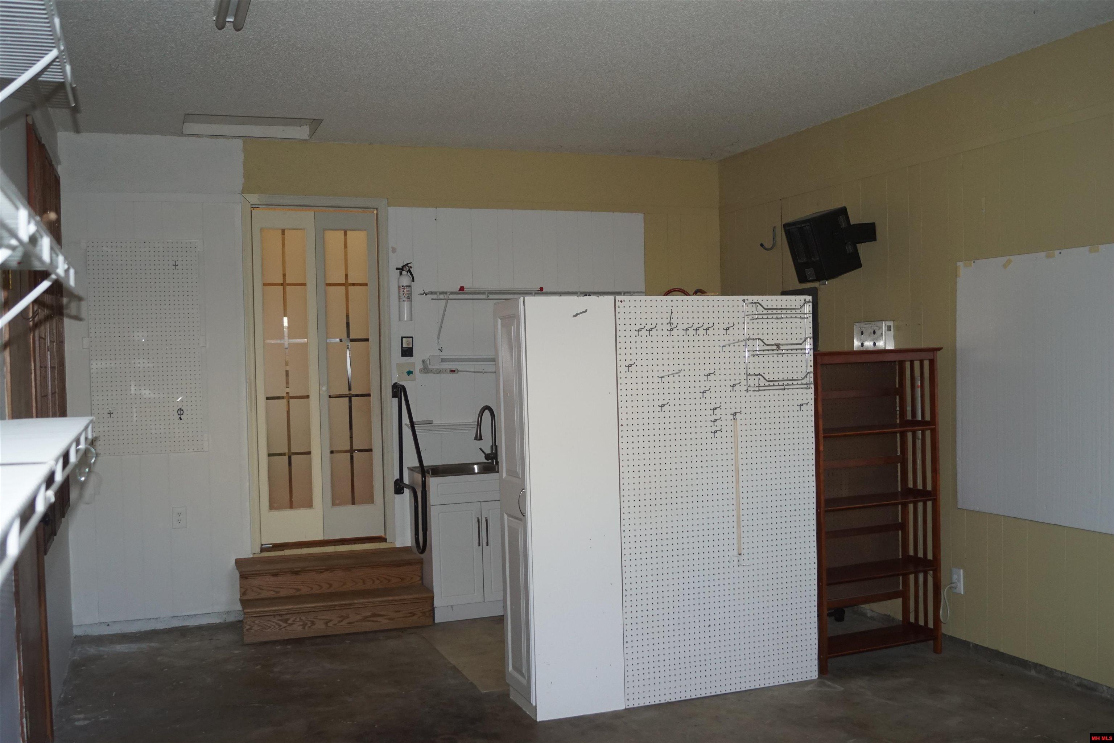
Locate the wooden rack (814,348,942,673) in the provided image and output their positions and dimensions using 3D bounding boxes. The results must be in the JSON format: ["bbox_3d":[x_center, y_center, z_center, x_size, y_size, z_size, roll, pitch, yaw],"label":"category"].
[{"bbox_3d":[1.489,0.649,4.974,0.755,1.510,0.315,-2,1,-21],"label":"wooden rack"}]

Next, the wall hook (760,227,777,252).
[{"bbox_3d":[1.328,-0.828,6.370,0.100,0.155,0.025,-2,1,-21],"label":"wall hook"}]

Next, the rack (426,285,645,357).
[{"bbox_3d":[-0.156,-0.322,6.385,1.420,0.390,0.315,-2,1,-21],"label":"rack"}]

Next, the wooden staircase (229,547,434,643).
[{"bbox_3d":[-1.280,1.264,5.857,1.060,0.378,0.535,-2,1,-21],"label":"wooden staircase"}]

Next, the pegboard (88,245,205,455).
[{"bbox_3d":[-2.304,-0.135,5.727,0.625,1.220,0.020,-2,1,-21],"label":"pegboard"}]

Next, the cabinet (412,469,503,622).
[{"bbox_3d":[-0.513,1.009,6.171,0.600,0.856,0.486,-2,1,-21],"label":"cabinet"}]

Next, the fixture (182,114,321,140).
[{"bbox_3d":[-1.693,-1.382,5.647,0.710,0.085,0.530,-2,2,-20],"label":"fixture"}]

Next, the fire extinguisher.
[{"bbox_3d":[-0.917,-0.482,6.204,0.105,0.360,0.100,-2,1,-21],"label":"fire extinguisher"}]

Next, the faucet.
[{"bbox_3d":[-0.440,0.401,6.340,0.060,0.375,0.220,-1,1,29],"label":"faucet"}]

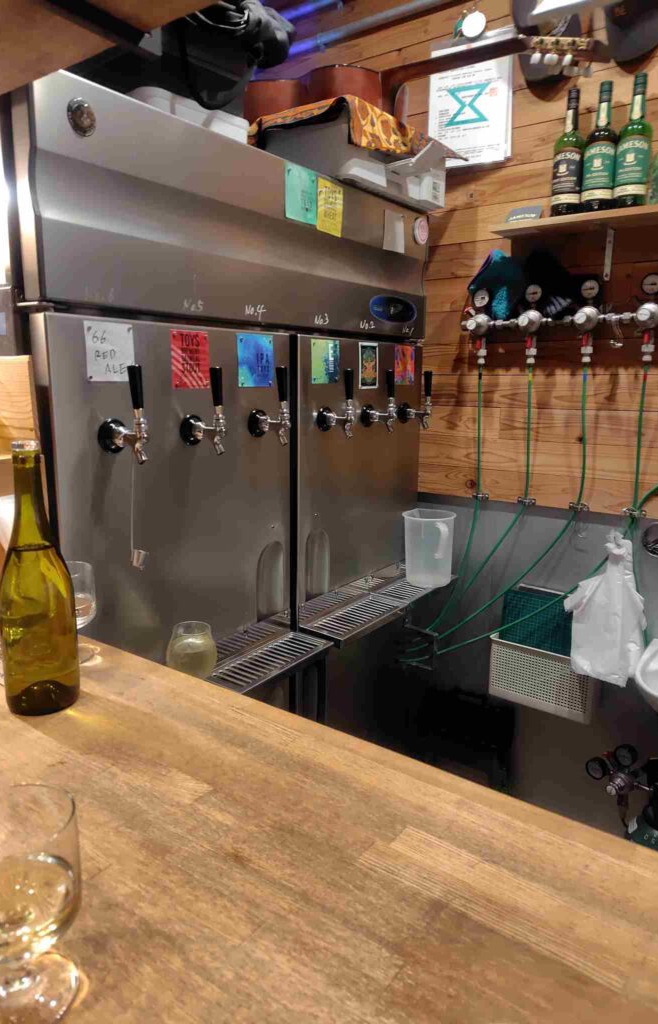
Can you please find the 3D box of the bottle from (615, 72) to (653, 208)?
[{"bbox_3d":[0.769,-0.930,1.704,0.078,0.300,0.078,8,14,35],"label":"bottle"}]

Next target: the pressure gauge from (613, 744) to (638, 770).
[{"bbox_3d":[0.672,0.551,1.536,0.031,0.050,0.050,-8,14,-36],"label":"pressure gauge"}]

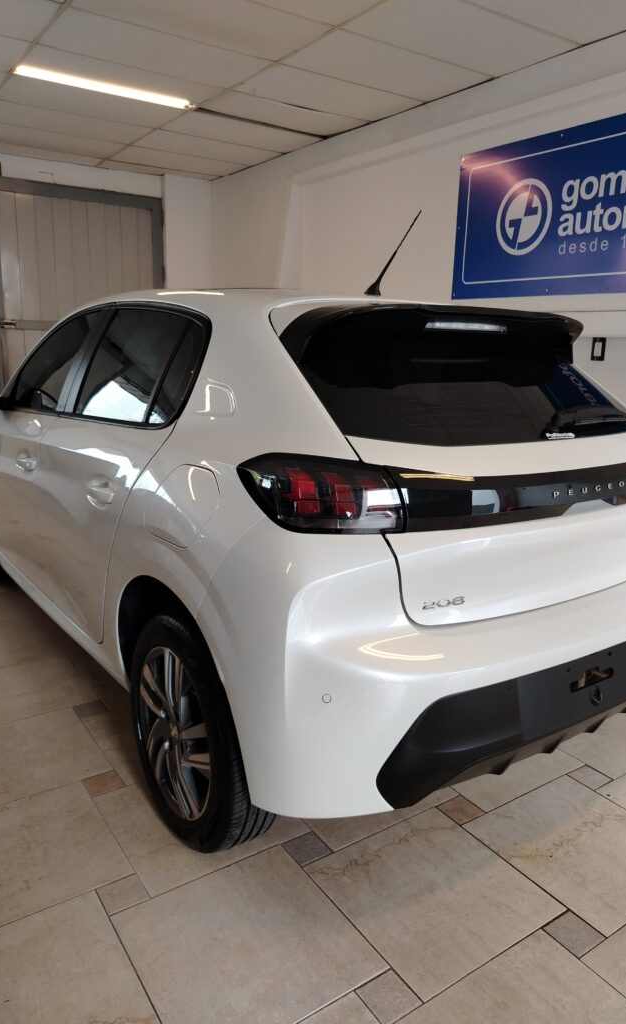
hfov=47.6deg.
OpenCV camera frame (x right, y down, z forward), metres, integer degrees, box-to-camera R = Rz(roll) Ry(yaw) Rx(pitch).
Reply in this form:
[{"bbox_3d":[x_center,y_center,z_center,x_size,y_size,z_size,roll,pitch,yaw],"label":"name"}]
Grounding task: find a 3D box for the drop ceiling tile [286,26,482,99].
[{"bbox_3d":[0.463,-2.732,4.373,1.210,0.021,0.603,-8,17,-34],"label":"drop ceiling tile"}]

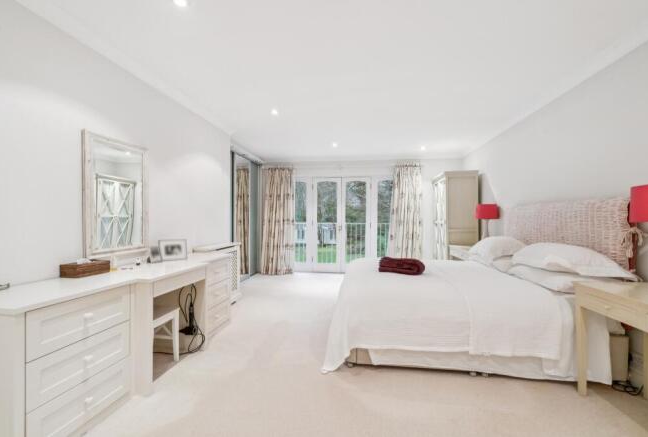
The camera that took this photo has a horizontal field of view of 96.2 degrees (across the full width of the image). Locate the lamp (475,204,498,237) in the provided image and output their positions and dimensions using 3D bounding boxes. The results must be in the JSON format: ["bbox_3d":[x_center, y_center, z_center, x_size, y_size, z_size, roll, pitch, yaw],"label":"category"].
[{"bbox_3d":[2.393,0.115,4.256,0.290,0.635,0.290,0,0,8],"label":"lamp"}]

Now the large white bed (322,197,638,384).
[{"bbox_3d":[1.292,0.520,3.130,2.200,1.360,1.950,0,0,8],"label":"large white bed"}]

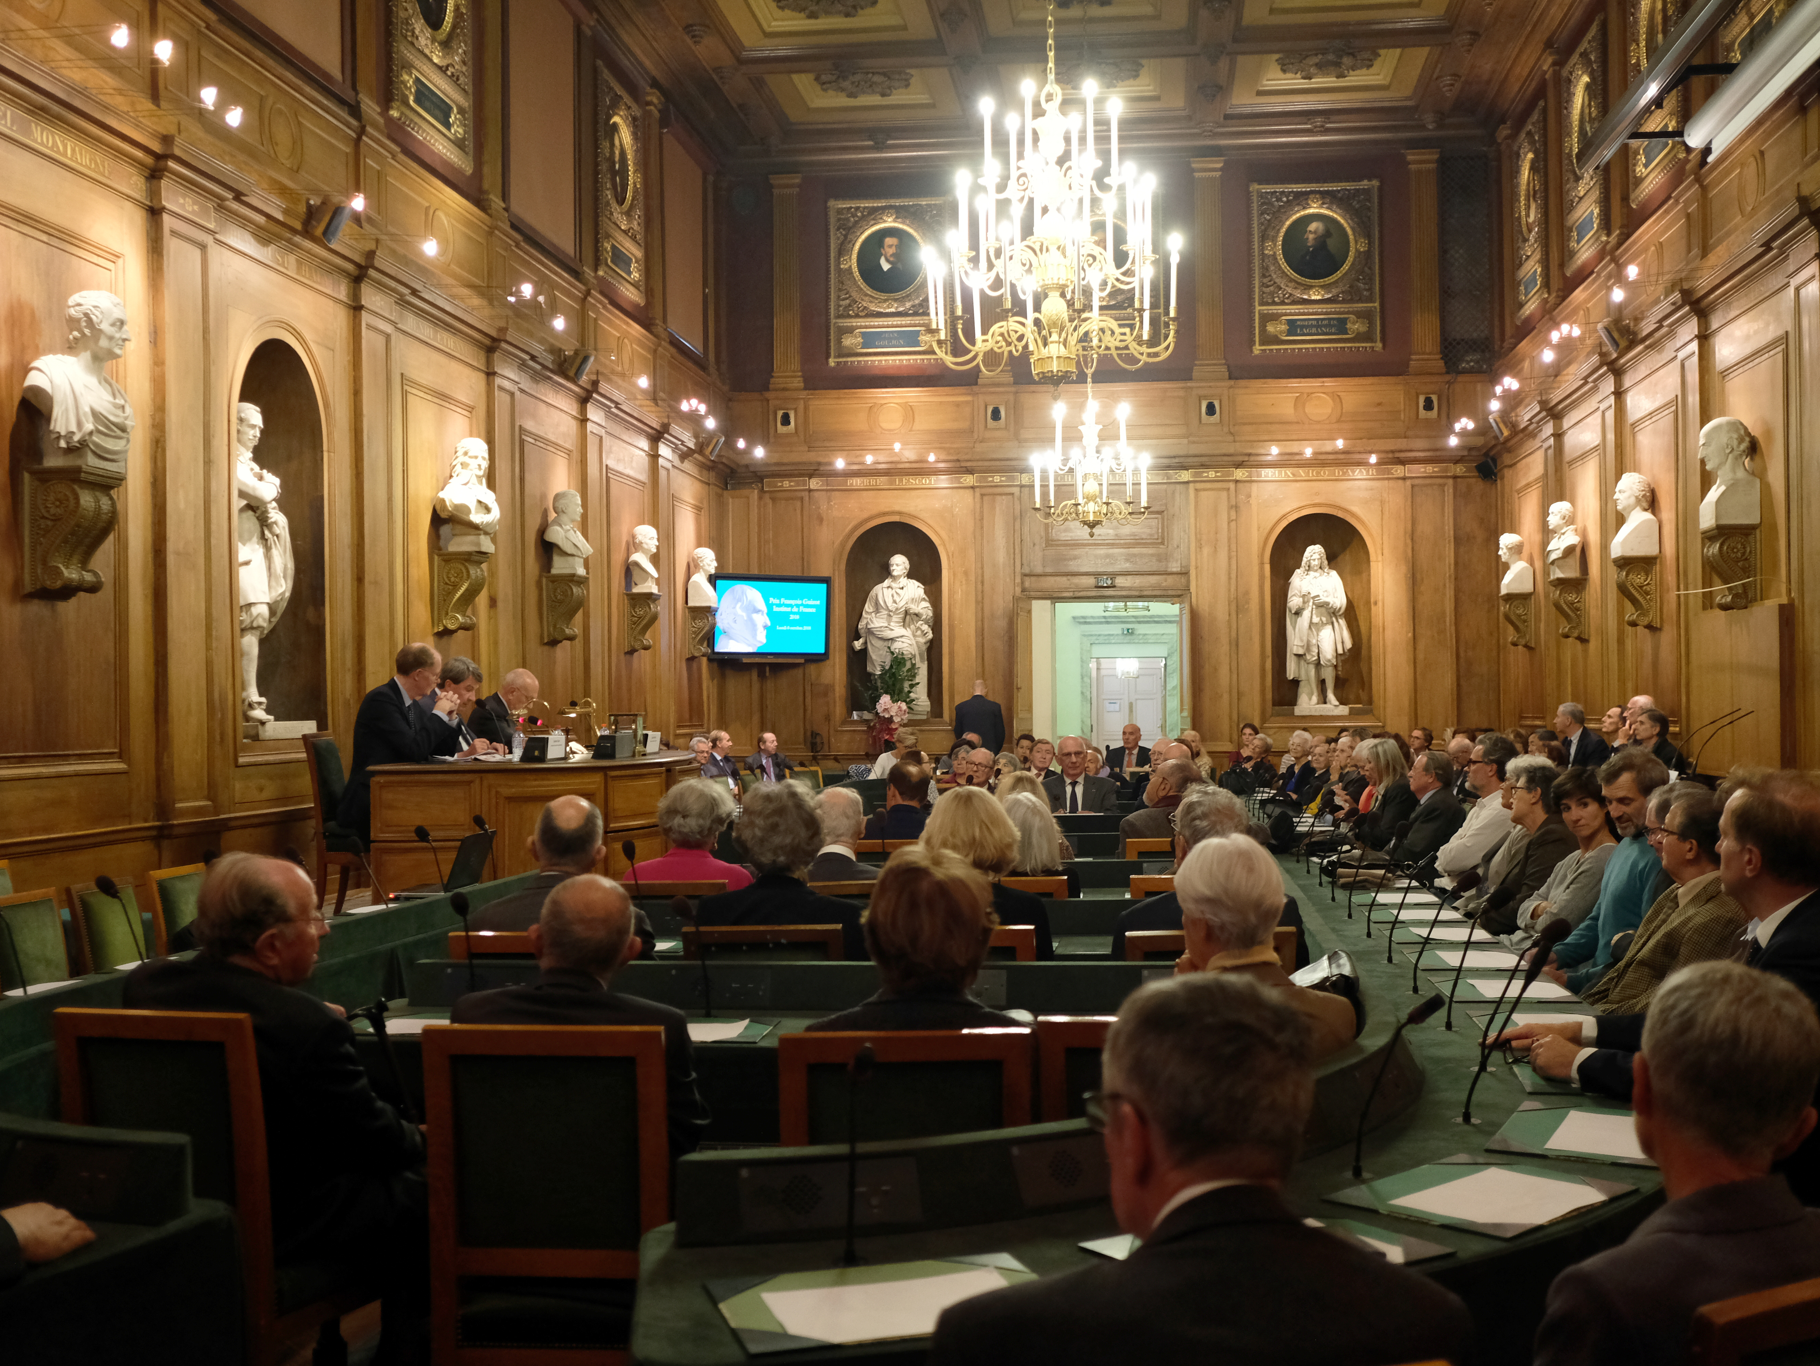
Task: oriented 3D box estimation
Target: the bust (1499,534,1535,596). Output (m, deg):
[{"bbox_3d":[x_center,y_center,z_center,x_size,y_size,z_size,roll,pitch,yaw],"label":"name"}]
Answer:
[{"bbox_3d":[5.657,-1.123,18.630,0.280,0.590,0.320,-1,-1,7],"label":"bust"}]

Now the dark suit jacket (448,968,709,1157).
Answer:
[{"bbox_3d":[-0.614,0.852,3.717,0.480,0.640,0.380,-1,-1,-2],"label":"dark suit jacket"}]

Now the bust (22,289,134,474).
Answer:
[{"bbox_3d":[-3.508,-1.317,8.619,0.360,0.775,0.560,-1,-1,12],"label":"bust"}]

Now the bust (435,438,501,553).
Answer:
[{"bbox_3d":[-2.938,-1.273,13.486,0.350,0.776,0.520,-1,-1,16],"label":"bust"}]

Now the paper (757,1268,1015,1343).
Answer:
[{"bbox_3d":[-0.009,0.723,2.323,0.296,0.004,0.212,0,-1,-19],"label":"paper"}]

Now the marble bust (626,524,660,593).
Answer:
[{"bbox_3d":[-2.425,-1.137,18.298,0.280,0.626,0.400,-1,-1,10],"label":"marble bust"}]

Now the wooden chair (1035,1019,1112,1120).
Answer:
[{"bbox_3d":[0.471,1.048,3.841,0.430,0.890,0.520,-1,-1,7],"label":"wooden chair"}]

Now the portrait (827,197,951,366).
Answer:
[{"bbox_3d":[-0.179,-4.486,22.299,1.416,1.838,0.120,-1,-1,6],"label":"portrait"}]

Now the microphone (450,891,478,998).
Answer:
[{"bbox_3d":[-1.012,0.618,4.543,0.060,0.300,0.170,-1,-1,2],"label":"microphone"}]

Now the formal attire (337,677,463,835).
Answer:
[{"bbox_3d":[-2.585,0.382,10.100,0.540,0.780,0.500,-1,-1,6],"label":"formal attire"}]

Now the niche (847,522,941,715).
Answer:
[{"bbox_3d":[-0.167,-0.676,21.473,1.070,2.140,0.500,-1,-1,7],"label":"niche"}]

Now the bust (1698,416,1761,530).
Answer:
[{"bbox_3d":[4.999,-1.287,12.229,0.290,0.689,0.360,-1,-1,7],"label":"bust"}]

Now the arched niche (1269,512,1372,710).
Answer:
[{"bbox_3d":[4.491,-0.772,21.892,1.080,2.160,0.550,-1,-1,7],"label":"arched niche"}]

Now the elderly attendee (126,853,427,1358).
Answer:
[{"bbox_3d":[-1.210,0.930,4.110,0.500,1.180,0.670,-1,-1,41],"label":"elderly attendee"}]

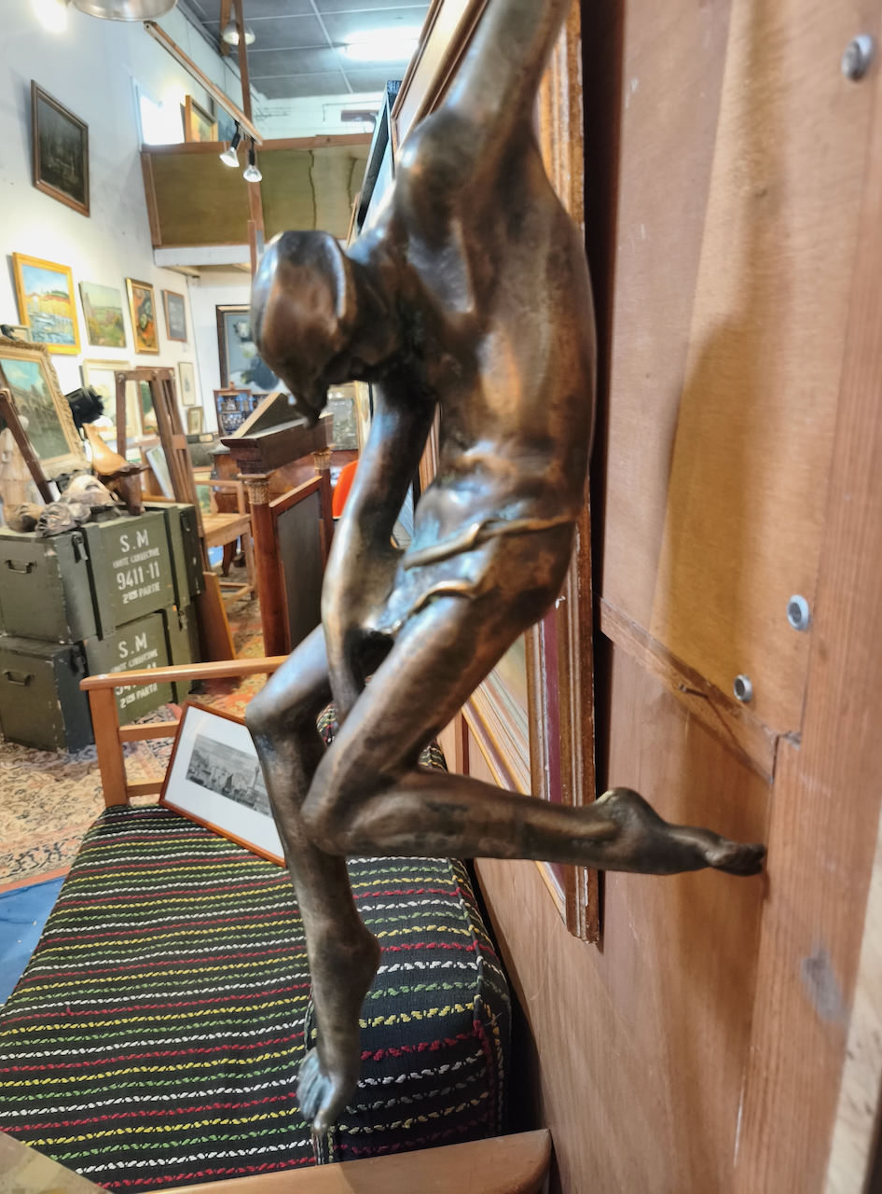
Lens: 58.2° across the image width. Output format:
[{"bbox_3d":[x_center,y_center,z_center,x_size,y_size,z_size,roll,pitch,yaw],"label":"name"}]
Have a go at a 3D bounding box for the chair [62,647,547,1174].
[{"bbox_3d":[-0.286,0.568,1.139,0.666,0.680,1.042,-4,17,-7],"label":"chair"}]

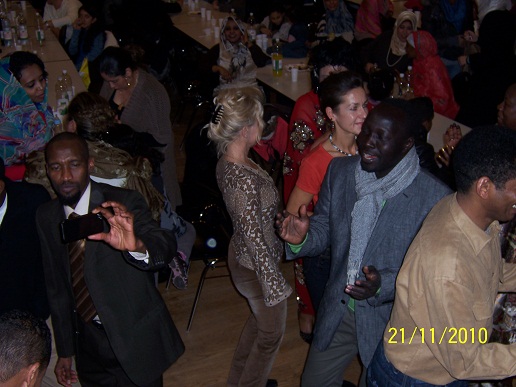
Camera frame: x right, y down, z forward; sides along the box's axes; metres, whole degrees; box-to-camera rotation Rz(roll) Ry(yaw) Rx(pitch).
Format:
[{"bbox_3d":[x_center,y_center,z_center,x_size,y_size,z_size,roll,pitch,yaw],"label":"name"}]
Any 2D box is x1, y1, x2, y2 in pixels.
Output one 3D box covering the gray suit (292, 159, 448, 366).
[{"bbox_3d":[0.375,0.241,2.587,0.560,0.760,0.430,17,30,33],"label":"gray suit"}]

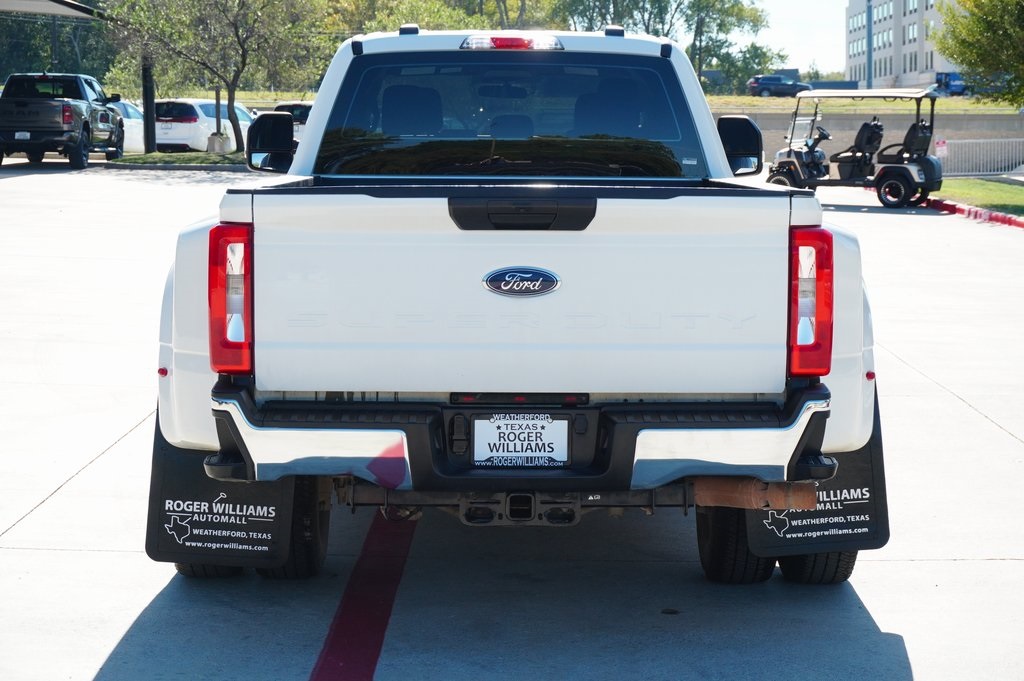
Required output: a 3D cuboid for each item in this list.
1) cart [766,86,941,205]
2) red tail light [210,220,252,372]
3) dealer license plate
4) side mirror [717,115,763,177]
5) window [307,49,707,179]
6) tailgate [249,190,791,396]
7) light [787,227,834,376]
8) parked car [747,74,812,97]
[{"bbox_3d":[6.174,-3.479,37.400,2.980,2.000,1.240,4,7,32],"label":"cart"},{"bbox_3d":[-0.903,-0.132,6.685,0.133,0.470,0.160,0,6,-1],"label":"red tail light"},{"bbox_3d":[0.028,0.316,6.550,0.304,0.172,0.020,0,6,-1],"label":"dealer license plate"},{"bbox_3d":[1.138,-0.978,10.400,0.240,0.305,0.170,0,6,-1],"label":"side mirror"},{"bbox_3d":[-0.005,-1.014,9.250,1.720,0.570,0.060,0,-7,-1],"label":"window"},{"bbox_3d":[0.030,-0.155,6.650,1.705,0.640,0.100,0,6,-1],"label":"tailgate"},{"bbox_3d":[0.964,-0.124,6.690,0.133,0.470,0.160,0,6,-1],"label":"light"},{"bbox_3d":[20.926,-19.872,162.000,4.820,1.760,1.940,-1,7,-14],"label":"parked car"}]

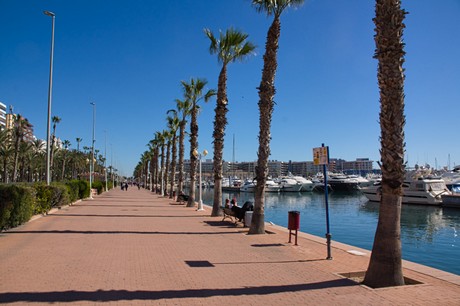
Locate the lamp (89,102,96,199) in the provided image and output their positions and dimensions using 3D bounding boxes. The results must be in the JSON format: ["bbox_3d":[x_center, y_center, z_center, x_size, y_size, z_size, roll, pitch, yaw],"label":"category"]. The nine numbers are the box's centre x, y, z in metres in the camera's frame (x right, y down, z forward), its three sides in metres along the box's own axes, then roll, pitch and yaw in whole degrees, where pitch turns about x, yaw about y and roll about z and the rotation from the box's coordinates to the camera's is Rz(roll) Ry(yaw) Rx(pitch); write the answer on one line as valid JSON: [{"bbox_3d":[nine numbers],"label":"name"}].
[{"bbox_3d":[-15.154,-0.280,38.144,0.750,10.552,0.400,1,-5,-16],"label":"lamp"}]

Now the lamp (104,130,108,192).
[{"bbox_3d":[-25.270,1.539,70.530,0.900,12.400,0.400,1,-5,-16],"label":"lamp"}]

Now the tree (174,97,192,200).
[{"bbox_3d":[-4.259,-0.350,31.917,2.000,9.750,2.000,1,-5,-16],"label":"tree"}]

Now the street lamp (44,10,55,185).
[{"bbox_3d":[-11.512,-2.857,22.045,0.800,12.750,0.350,1,-5,-16],"label":"street lamp"}]

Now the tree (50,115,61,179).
[{"bbox_3d":[-34.389,0.059,67.399,1.900,14.963,1.900,-1,-5,0],"label":"tree"}]

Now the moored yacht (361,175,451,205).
[{"bbox_3d":[20.746,4.451,41.588,3.400,3.200,10.600,2,-5,-29],"label":"moored yacht"}]

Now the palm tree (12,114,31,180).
[{"bbox_3d":[-24.563,0.273,40.415,2.500,9.700,2.500,1,-5,-16],"label":"palm tree"}]

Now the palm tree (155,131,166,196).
[{"bbox_3d":[-10.265,1.424,50.910,1.900,9.580,1.900,1,-5,-16],"label":"palm tree"}]

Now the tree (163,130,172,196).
[{"bbox_3d":[-8.135,1.319,44.867,1.800,8.570,1.800,1,-5,-16],"label":"tree"}]

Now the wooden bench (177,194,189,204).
[{"bbox_3d":[-3.809,3.720,28.610,0.650,0.820,1.750,1,-5,-16],"label":"wooden bench"}]

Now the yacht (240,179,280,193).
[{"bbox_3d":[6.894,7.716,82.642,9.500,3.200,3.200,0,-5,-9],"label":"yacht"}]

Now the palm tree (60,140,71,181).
[{"bbox_3d":[-35.261,2.709,73.570,1.900,10.691,1.900,-1,-5,0],"label":"palm tree"}]

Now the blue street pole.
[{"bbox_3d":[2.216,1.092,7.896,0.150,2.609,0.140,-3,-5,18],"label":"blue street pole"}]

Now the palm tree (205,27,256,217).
[{"bbox_3d":[0.000,-1.813,18.744,2.700,10.380,2.600,0,-5,0],"label":"palm tree"}]

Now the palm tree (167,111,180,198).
[{"bbox_3d":[-6.297,0.192,38.418,1.800,9.770,1.800,1,-5,-16],"label":"palm tree"}]

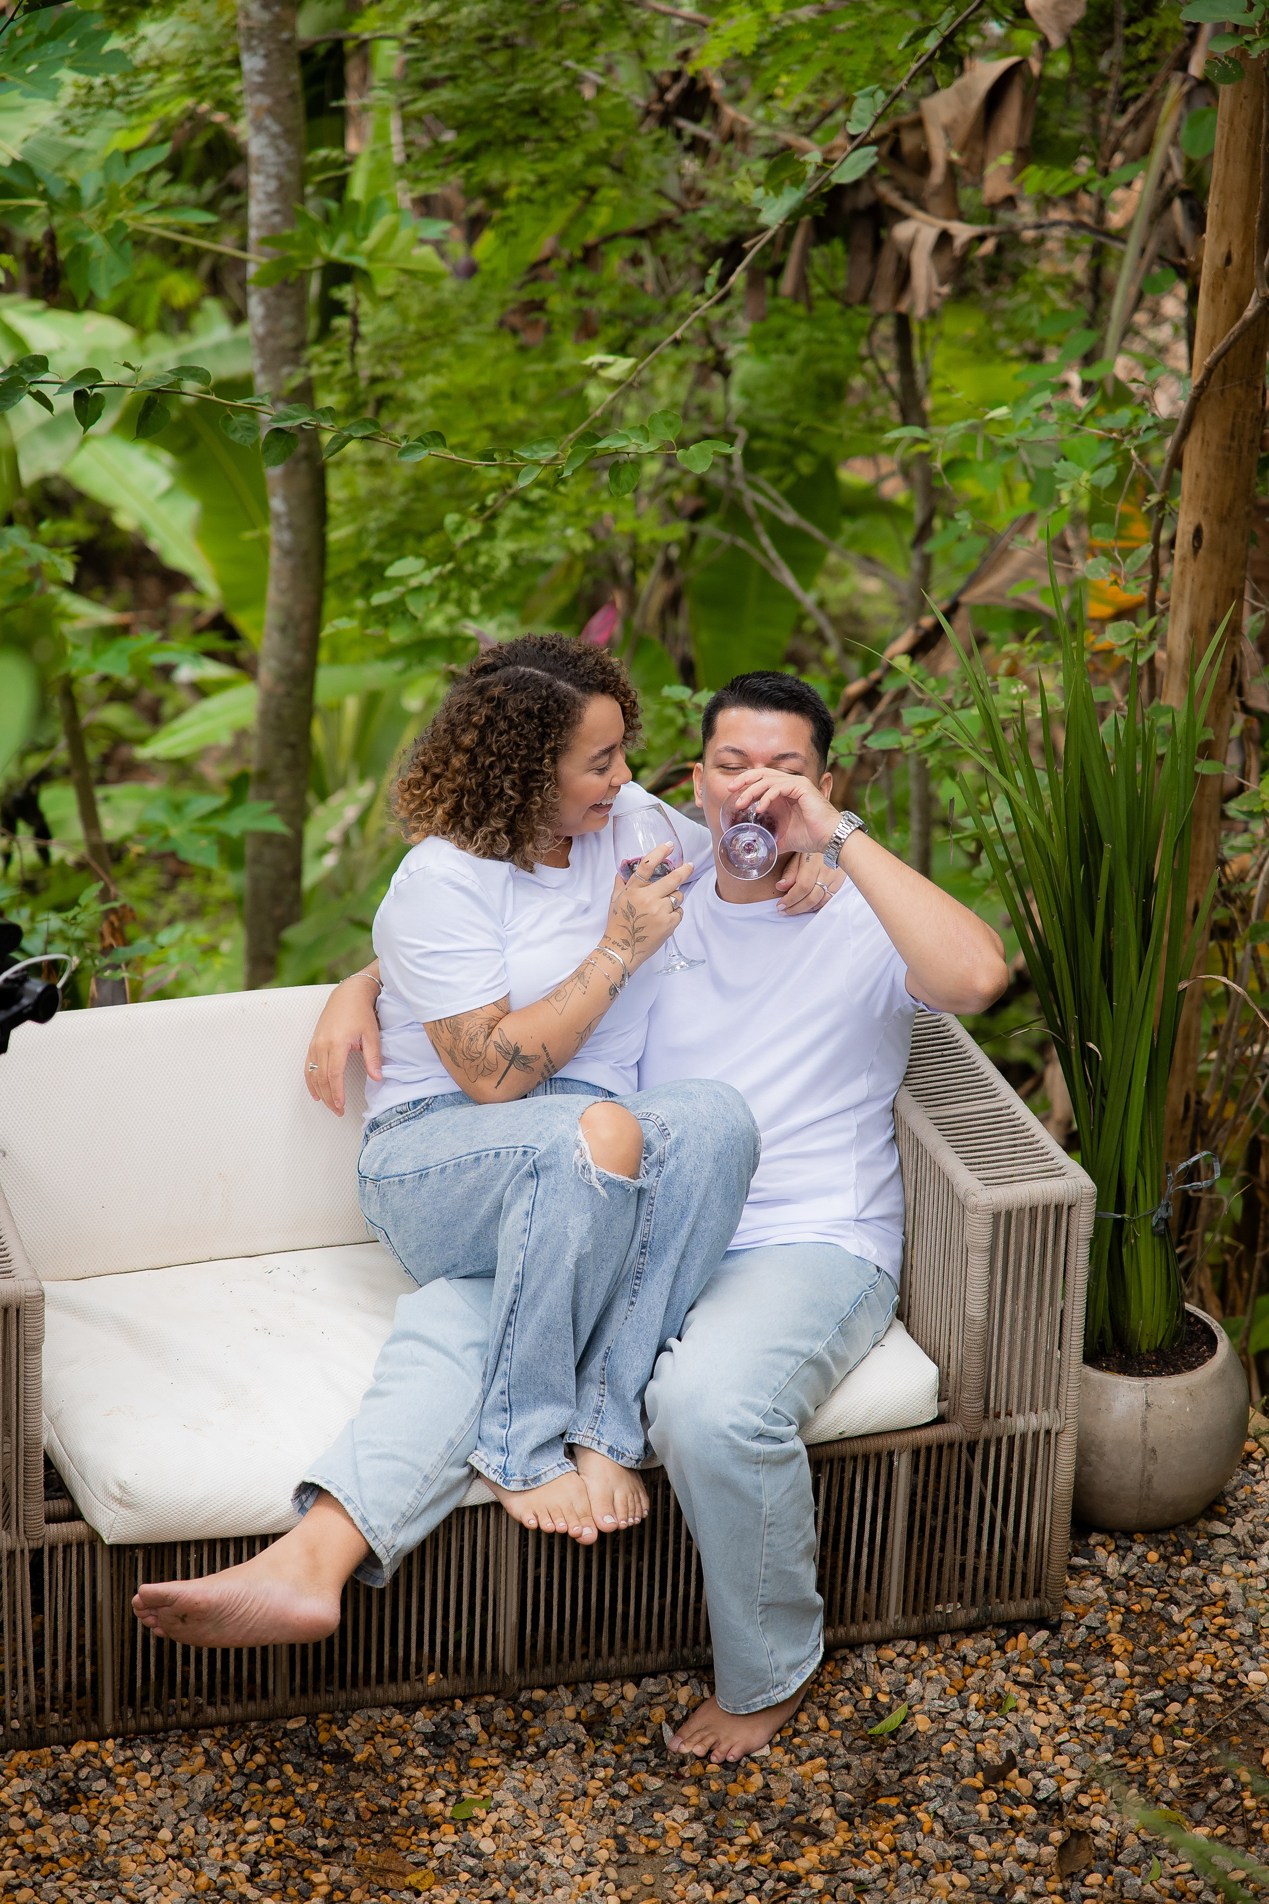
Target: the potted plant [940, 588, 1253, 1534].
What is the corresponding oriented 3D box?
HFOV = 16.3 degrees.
[{"bbox_3d":[0.607,0.150,5.856,0.480,1.310,0.420,2,24,0],"label":"potted plant"}]

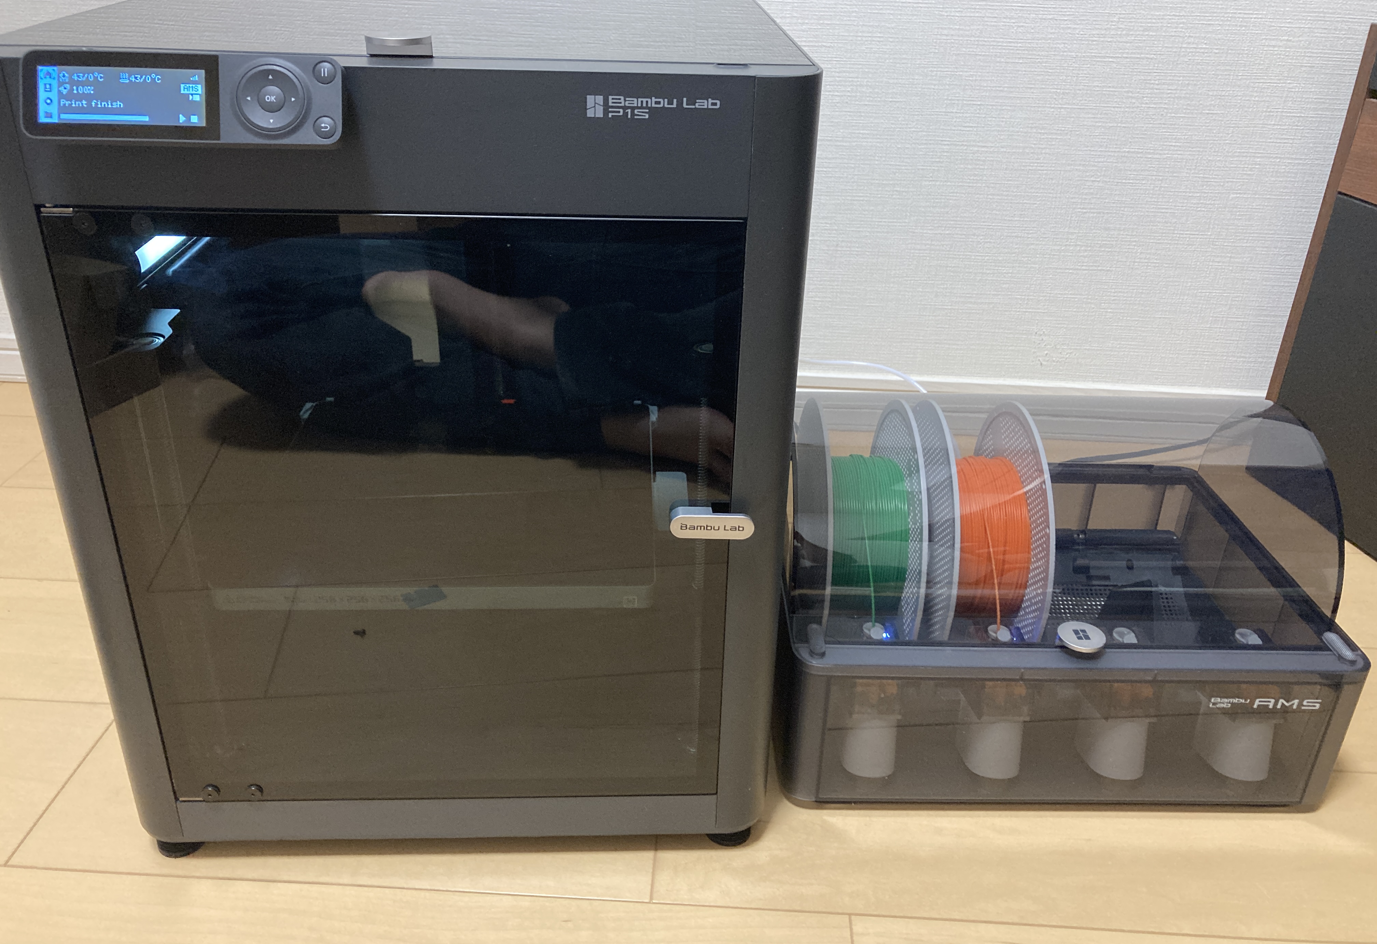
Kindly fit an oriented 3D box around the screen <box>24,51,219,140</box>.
[{"bbox_3d":[-0.241,-0.160,0.476,0.082,0.036,0.007,0,4,-3],"label":"screen"}]

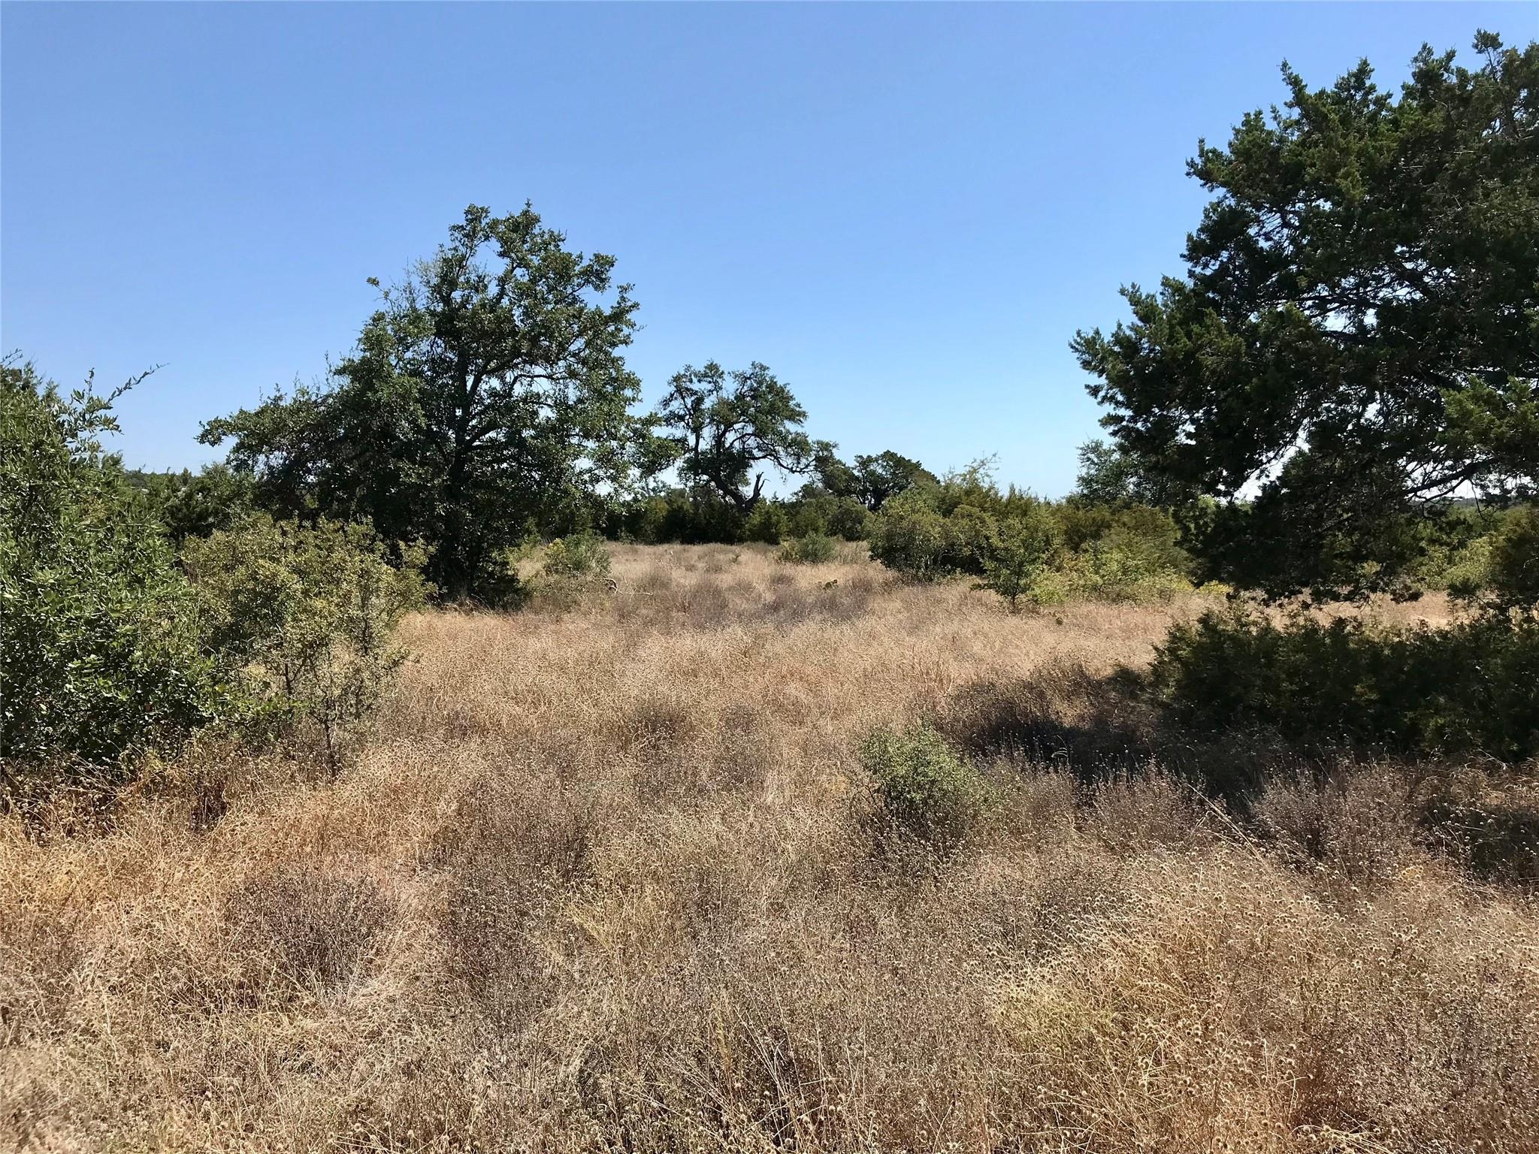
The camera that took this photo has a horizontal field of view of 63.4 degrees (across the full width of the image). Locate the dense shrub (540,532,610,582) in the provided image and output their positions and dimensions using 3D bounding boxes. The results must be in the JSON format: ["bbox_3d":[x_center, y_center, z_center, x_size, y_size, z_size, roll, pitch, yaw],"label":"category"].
[{"bbox_3d":[-3.588,-0.389,23.000,1.314,0.920,1.249,0,4,0],"label":"dense shrub"}]

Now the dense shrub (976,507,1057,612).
[{"bbox_3d":[3.516,-0.258,17.800,1.151,1.405,1.093,0,4,0],"label":"dense shrub"}]

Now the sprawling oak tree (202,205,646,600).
[{"bbox_3d":[-4.934,-2.467,17.800,5.881,5.235,5.411,0,4,0],"label":"sprawling oak tree"}]

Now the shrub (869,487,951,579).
[{"bbox_3d":[2.804,-0.864,24.500,1.720,1.766,1.720,0,4,0],"label":"shrub"}]

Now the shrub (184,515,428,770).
[{"bbox_3d":[-2.752,0.390,7.400,1.387,1.448,1.248,0,4,0],"label":"shrub"}]

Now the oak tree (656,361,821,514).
[{"bbox_3d":[-1.066,-4.643,46.000,6.072,6.460,5.465,0,4,0],"label":"oak tree"}]

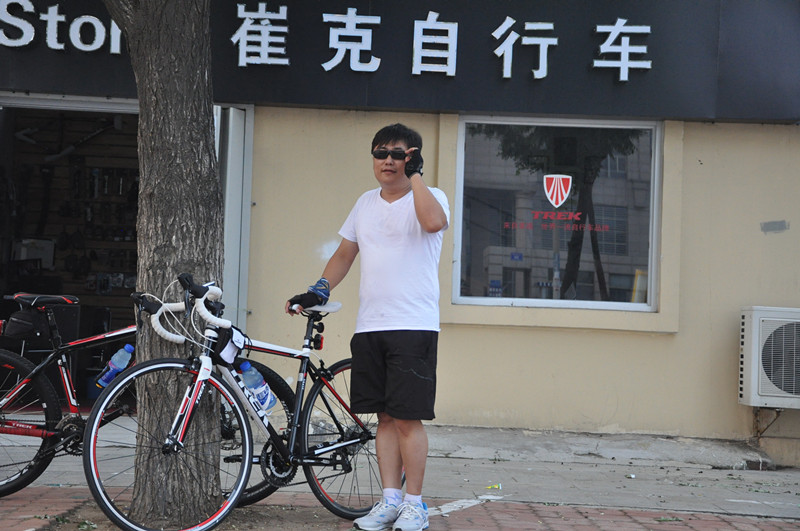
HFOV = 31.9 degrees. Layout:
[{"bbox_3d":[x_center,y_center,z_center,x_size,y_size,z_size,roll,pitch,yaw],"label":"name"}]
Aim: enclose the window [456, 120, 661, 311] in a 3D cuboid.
[{"bbox_3d":[0.932,-0.300,8.220,1.200,1.105,0.100,2,-2,3],"label":"window"}]

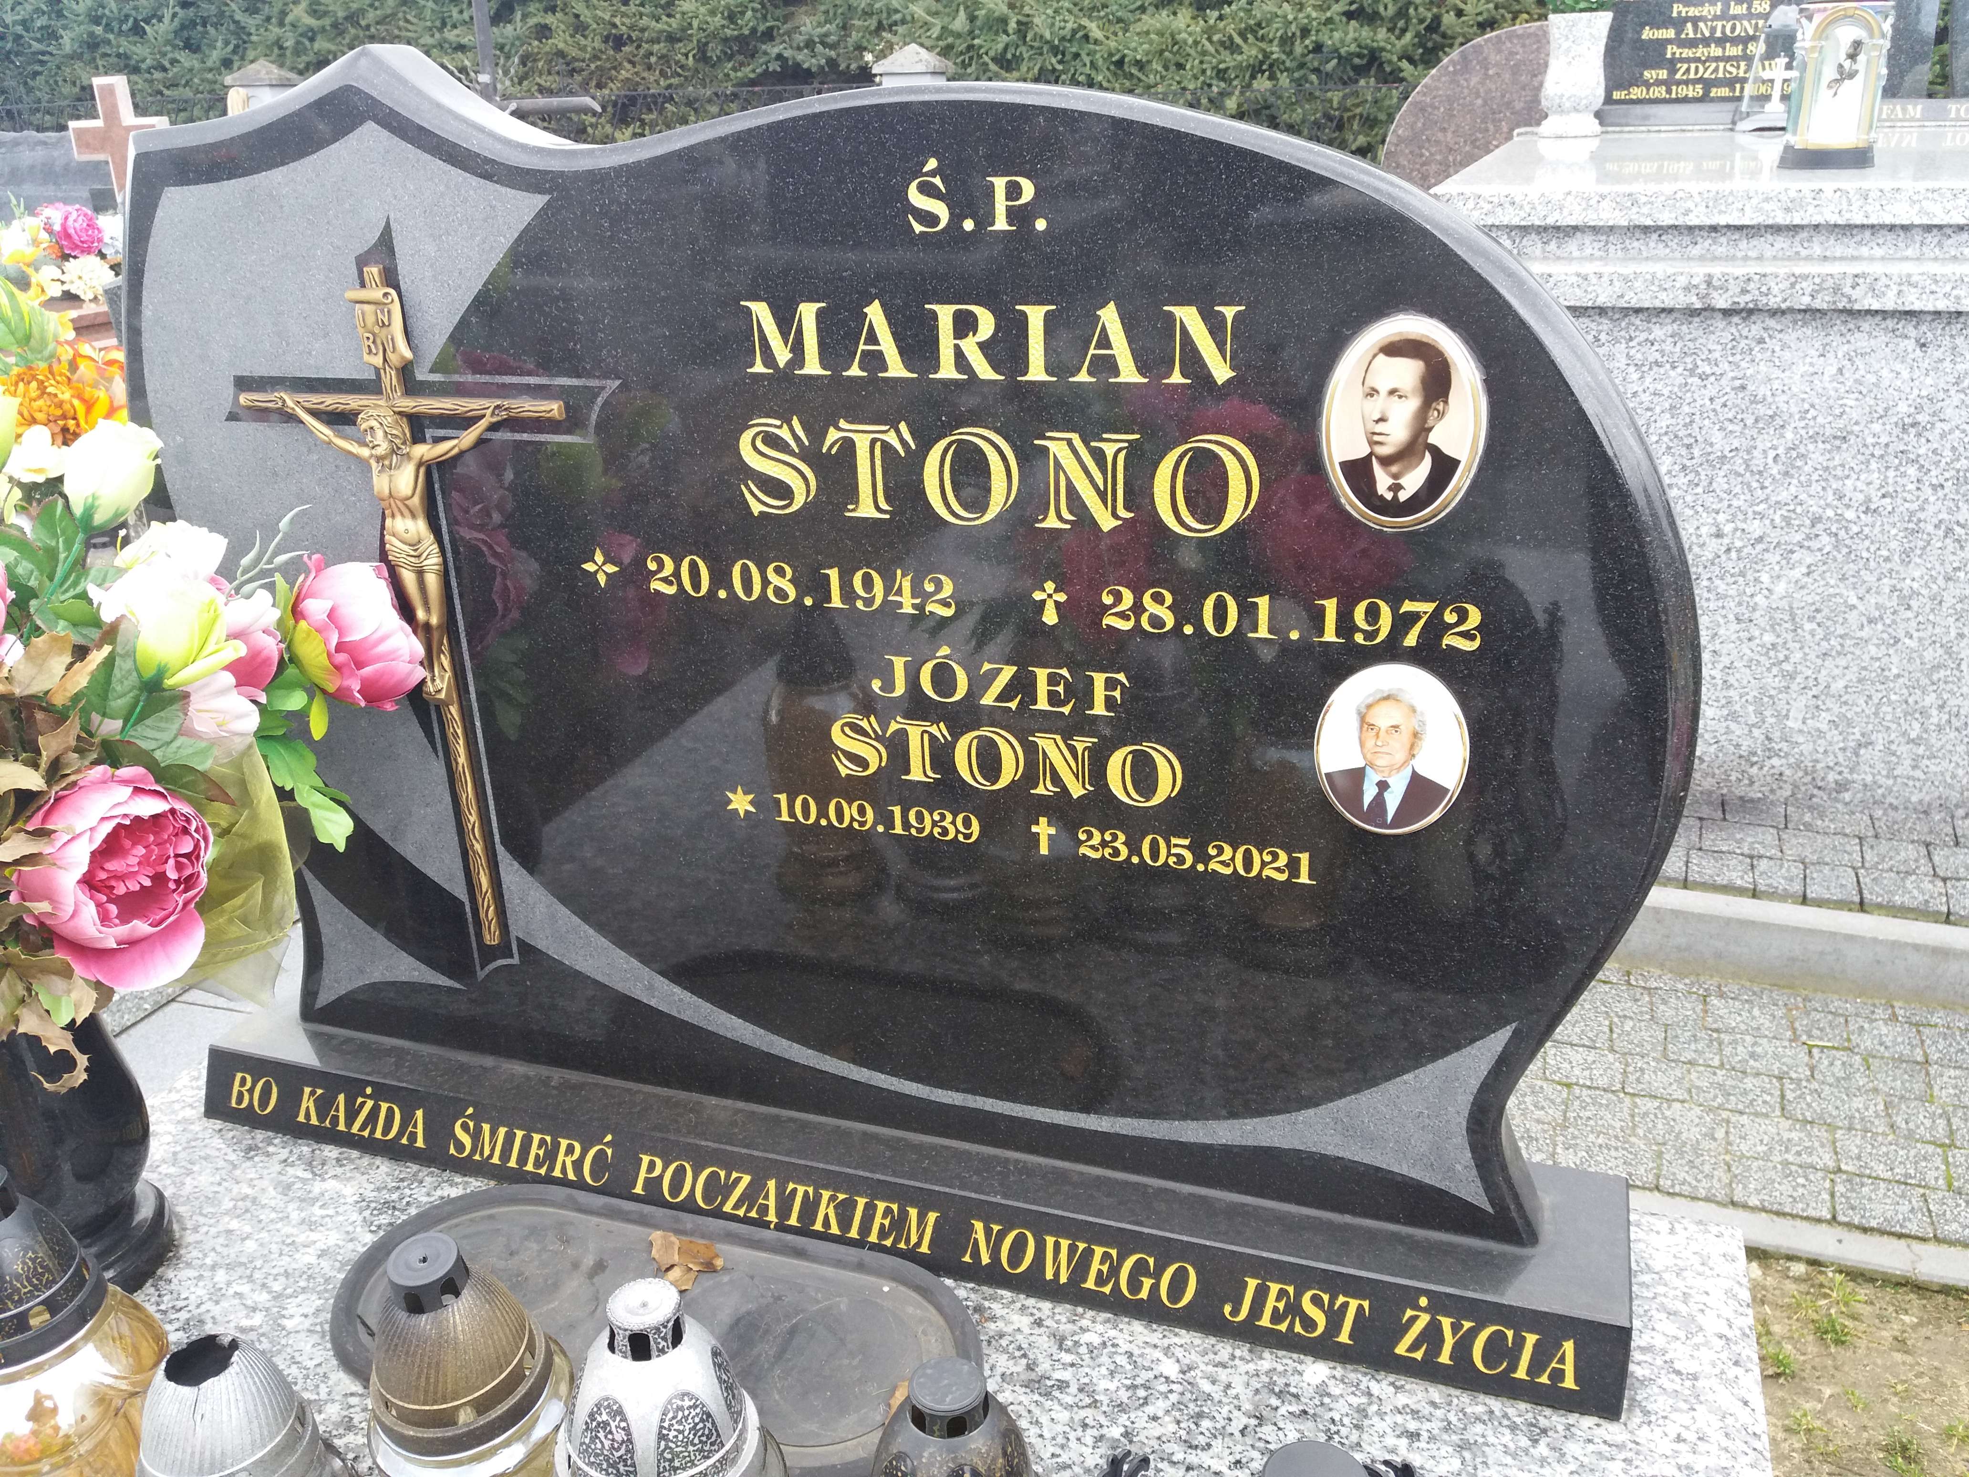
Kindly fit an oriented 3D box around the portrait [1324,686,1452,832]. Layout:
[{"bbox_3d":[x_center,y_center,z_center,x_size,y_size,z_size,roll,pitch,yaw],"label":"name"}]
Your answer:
[{"bbox_3d":[0.249,0.013,0.984,0.079,0.095,0.009,6,22,19],"label":"portrait"}]

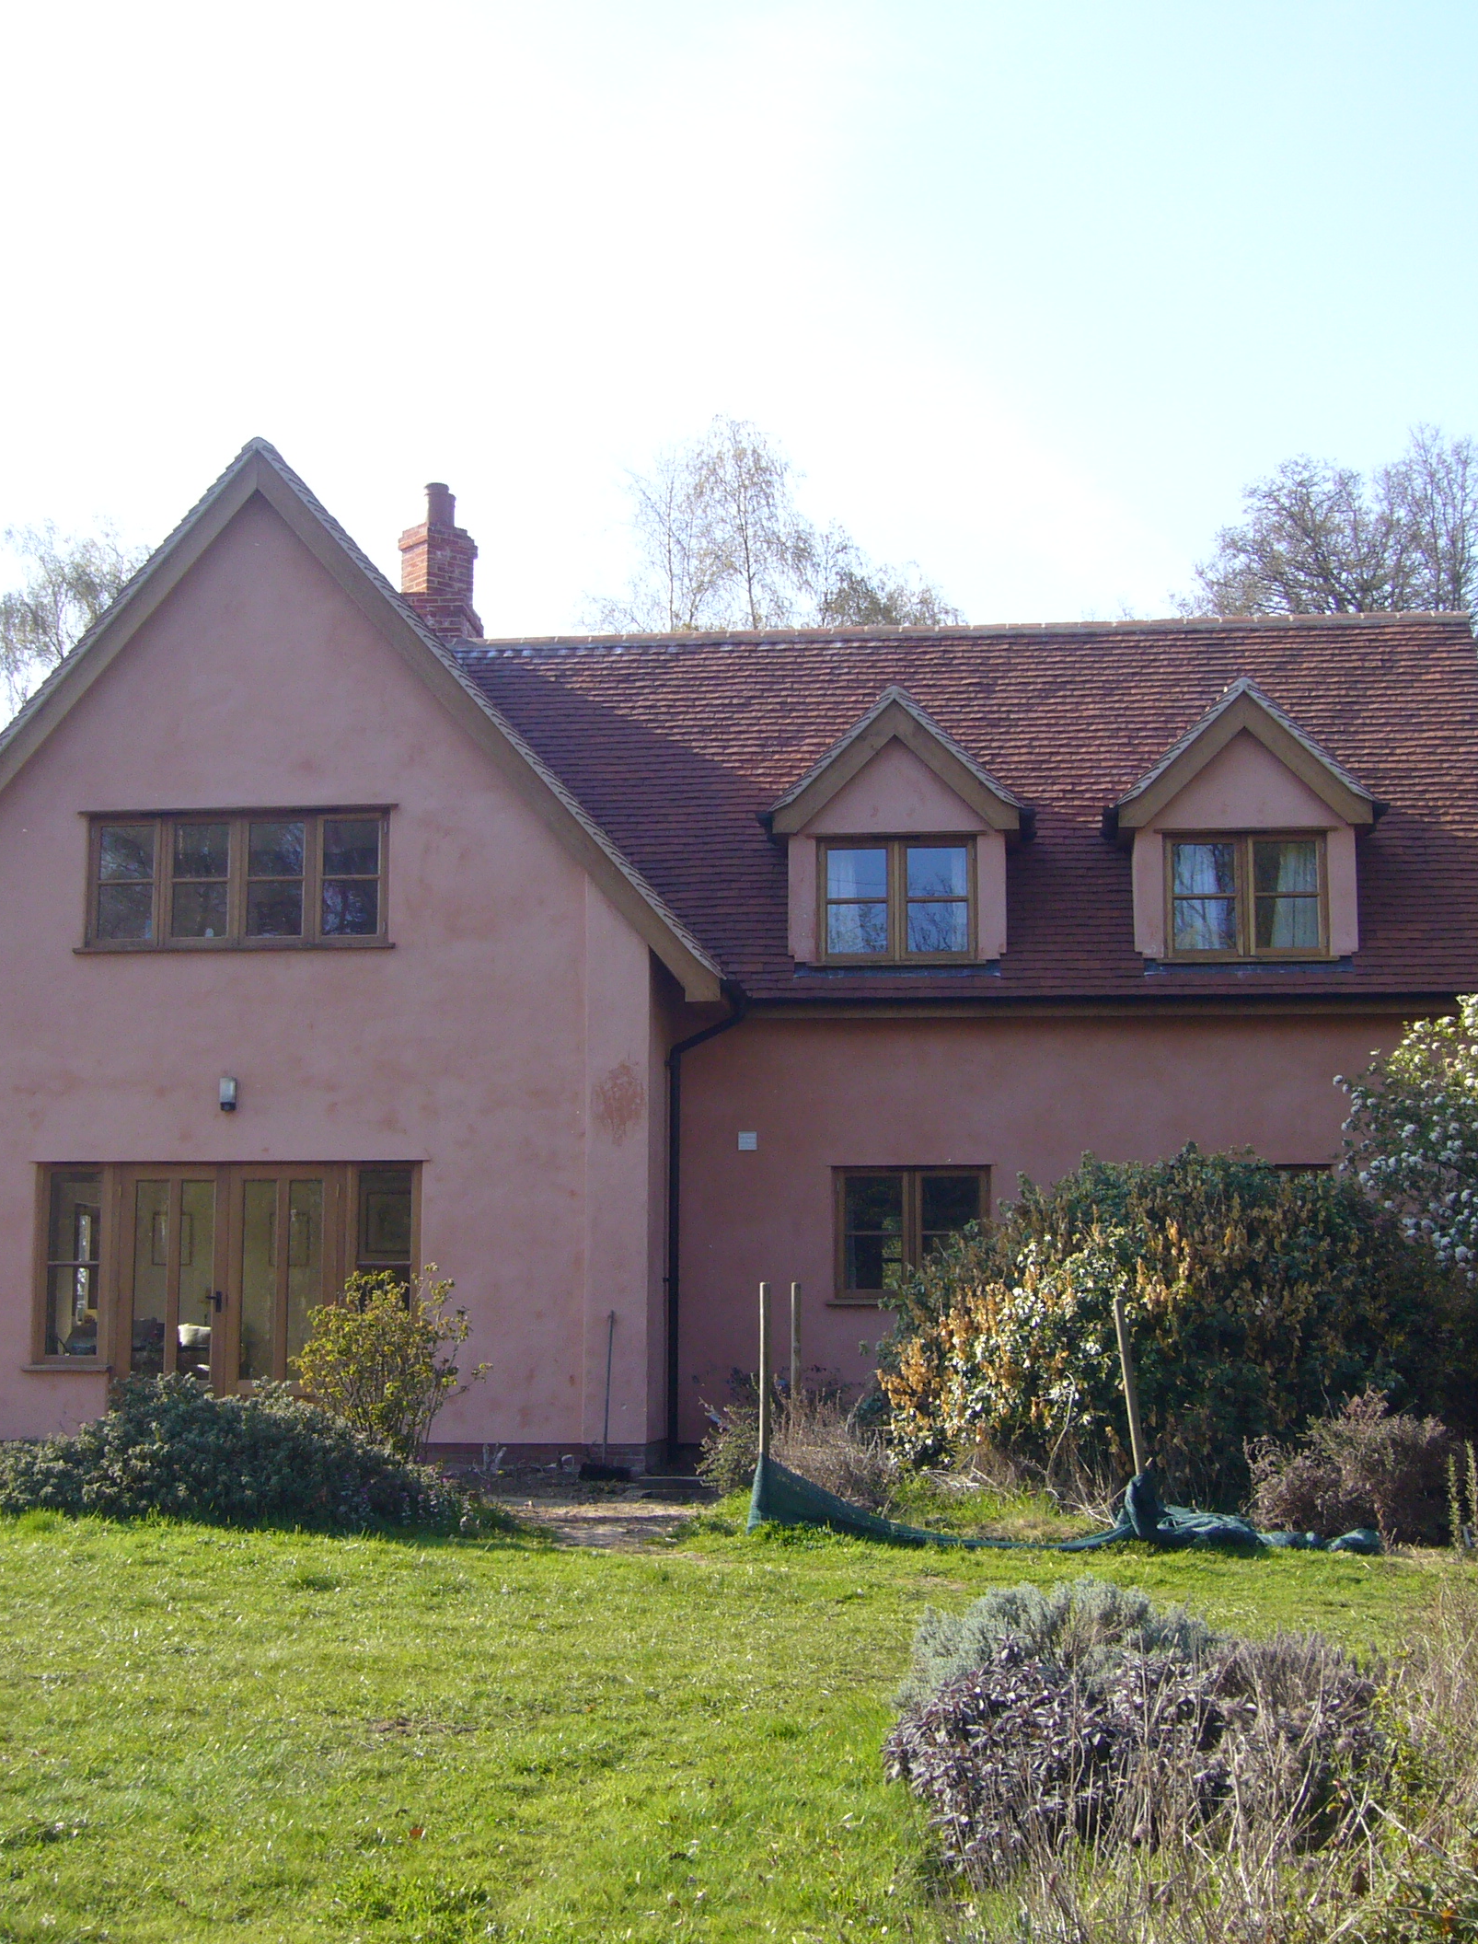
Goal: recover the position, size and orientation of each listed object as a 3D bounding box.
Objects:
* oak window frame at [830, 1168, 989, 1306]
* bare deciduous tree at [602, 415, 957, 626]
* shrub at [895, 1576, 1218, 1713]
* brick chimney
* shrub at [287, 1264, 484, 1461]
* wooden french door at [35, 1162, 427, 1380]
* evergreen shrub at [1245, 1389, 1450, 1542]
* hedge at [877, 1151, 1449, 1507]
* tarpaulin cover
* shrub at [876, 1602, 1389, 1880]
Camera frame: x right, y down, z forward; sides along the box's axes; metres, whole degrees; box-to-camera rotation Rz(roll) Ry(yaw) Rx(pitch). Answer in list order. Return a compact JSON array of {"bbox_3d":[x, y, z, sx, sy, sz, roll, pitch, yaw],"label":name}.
[{"bbox_3d":[1.354,2.059,20.573,1.200,1.060,0.120,-1,-7,6],"label":"oak window frame"},{"bbox_3d":[0.525,-1.235,38.549,5.200,14.230,5.000,-1,-7,6],"label":"bare deciduous tree"},{"bbox_3d":[0.987,2.178,8.148,1.050,0.570,0.900,-1,-7,6],"label":"shrub"},{"bbox_3d":[-2.857,-3.833,24.887,0.720,1.650,0.720,-1,-7,6],"label":"brick chimney"},{"bbox_3d":[-2.371,2.703,17.400,1.291,1.484,1.200,-1,-6,6],"label":"shrub"},{"bbox_3d":[-3.867,2.272,19.509,3.028,1.720,0.140,-1,-6,6],"label":"wooden french door"},{"bbox_3d":[3.460,2.813,14.895,1.190,0.840,1.100,-1,-7,6],"label":"evergreen shrub"},{"bbox_3d":[2.784,2.308,17.200,3.622,2.233,2.800,-1,-6,6],"label":"hedge"},{"bbox_3d":[1.799,3.009,14.986,3.640,0.470,0.750,-2,-7,15],"label":"tarpaulin cover"},{"bbox_3d":[1.036,2.025,6.895,1.330,0.600,1.150,-1,-7,6],"label":"shrub"}]

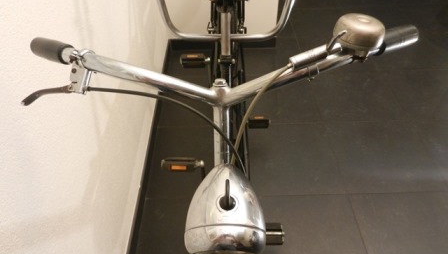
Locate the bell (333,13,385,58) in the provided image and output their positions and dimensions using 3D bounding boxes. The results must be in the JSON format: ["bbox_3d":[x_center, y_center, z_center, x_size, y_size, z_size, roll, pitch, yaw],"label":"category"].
[{"bbox_3d":[0.180,-0.120,0.432,0.065,0.046,0.065,-1,45,0],"label":"bell"}]

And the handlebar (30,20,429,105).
[{"bbox_3d":[0.004,-0.080,0.482,0.610,0.112,0.150,-1,45,0],"label":"handlebar"}]

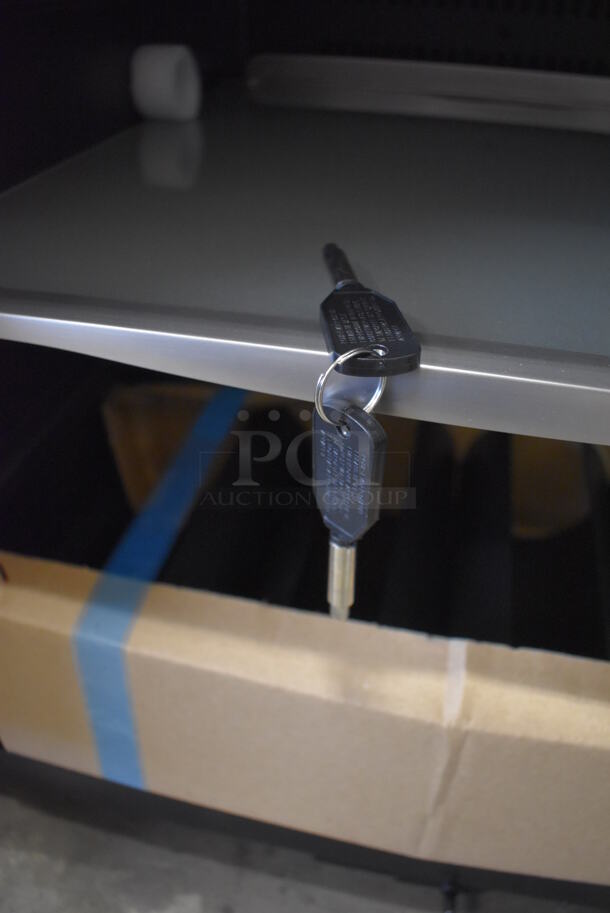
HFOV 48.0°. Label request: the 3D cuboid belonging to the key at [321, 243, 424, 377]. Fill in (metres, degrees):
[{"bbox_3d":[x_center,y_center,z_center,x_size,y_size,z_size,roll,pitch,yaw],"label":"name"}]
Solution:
[{"bbox_3d":[0.015,-0.049,0.212,0.022,0.008,0.084,-3,38,-5],"label":"key"}]

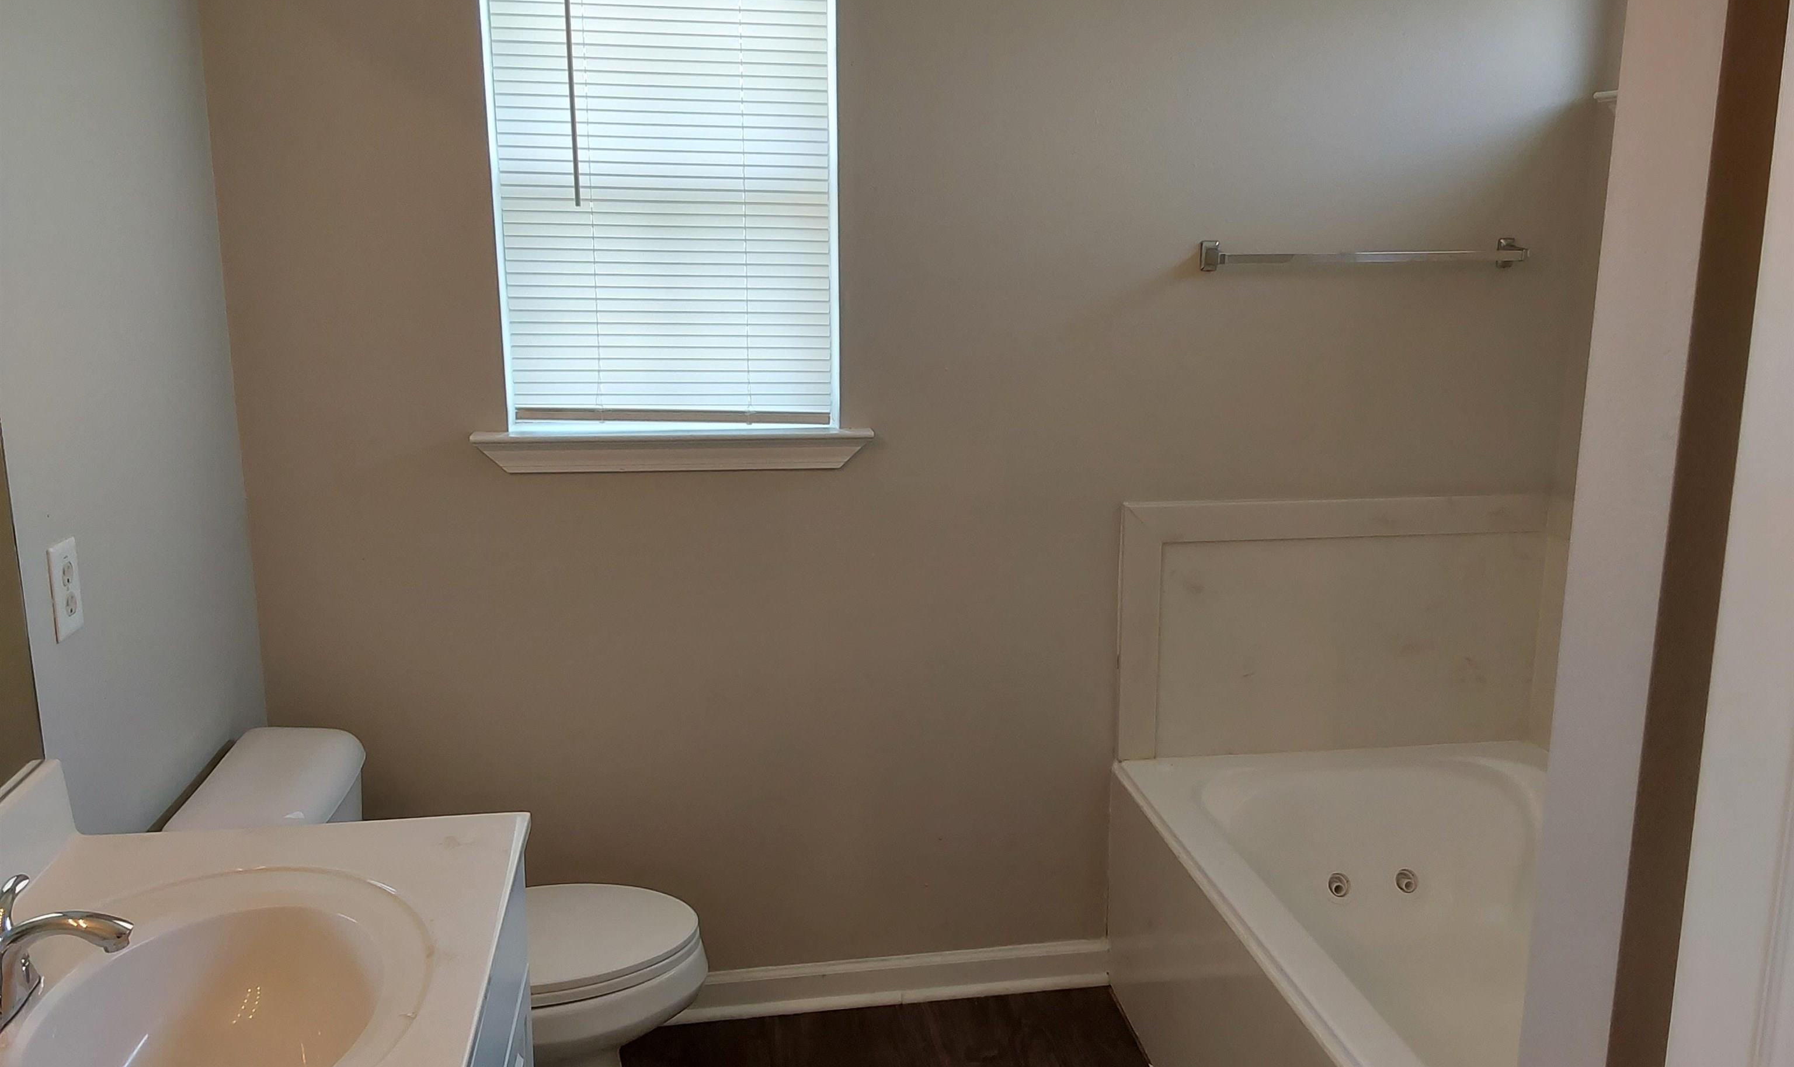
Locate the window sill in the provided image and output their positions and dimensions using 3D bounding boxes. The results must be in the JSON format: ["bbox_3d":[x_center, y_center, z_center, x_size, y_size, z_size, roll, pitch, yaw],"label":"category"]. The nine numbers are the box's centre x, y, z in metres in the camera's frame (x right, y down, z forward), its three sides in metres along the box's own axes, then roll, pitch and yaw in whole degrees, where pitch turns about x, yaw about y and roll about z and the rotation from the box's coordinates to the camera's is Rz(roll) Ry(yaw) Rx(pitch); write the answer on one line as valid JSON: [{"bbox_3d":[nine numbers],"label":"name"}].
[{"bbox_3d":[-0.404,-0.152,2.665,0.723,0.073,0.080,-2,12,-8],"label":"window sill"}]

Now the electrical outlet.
[{"bbox_3d":[-1.042,0.070,1.815,0.007,0.115,0.072,-2,12,-8],"label":"electrical outlet"}]

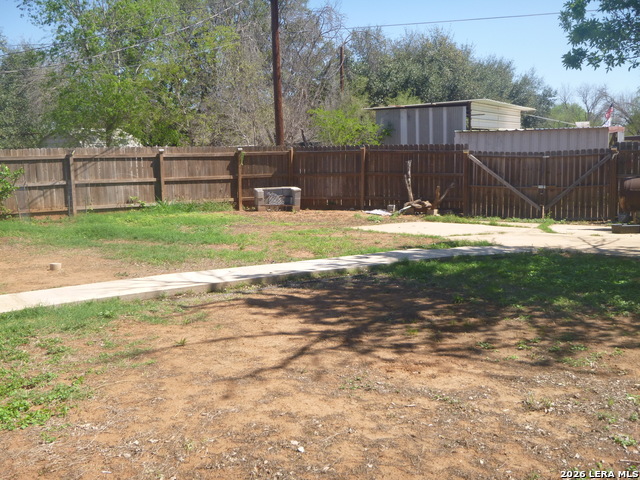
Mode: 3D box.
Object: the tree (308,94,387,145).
[{"bbox_3d":[0.989,-3.415,25.072,2.672,3.514,2.672,-1,8,0],"label":"tree"}]

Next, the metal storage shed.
[{"bbox_3d":[5.971,-4.189,30.542,4.600,3.348,8.900,4,10,28],"label":"metal storage shed"}]

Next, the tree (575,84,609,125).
[{"bbox_3d":[24.623,-10.997,64.118,2.989,6.638,2.989,-1,8,0],"label":"tree"}]

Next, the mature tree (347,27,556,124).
[{"bbox_3d":[7.649,-8.296,41.242,11.786,8.315,9.500,-1,8,0],"label":"mature tree"}]

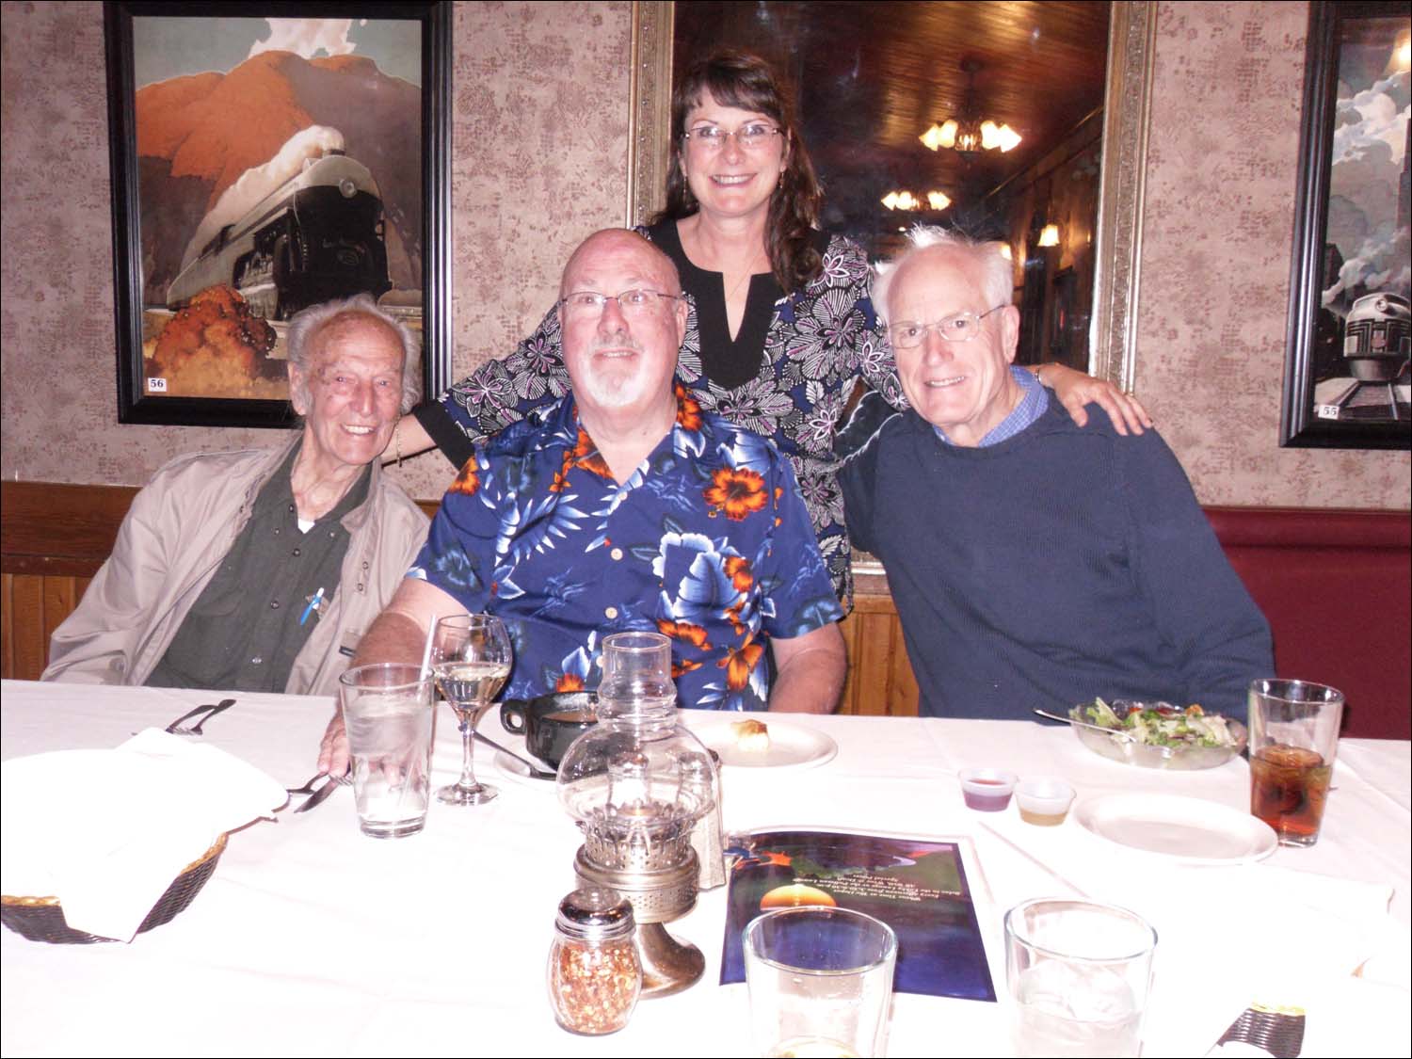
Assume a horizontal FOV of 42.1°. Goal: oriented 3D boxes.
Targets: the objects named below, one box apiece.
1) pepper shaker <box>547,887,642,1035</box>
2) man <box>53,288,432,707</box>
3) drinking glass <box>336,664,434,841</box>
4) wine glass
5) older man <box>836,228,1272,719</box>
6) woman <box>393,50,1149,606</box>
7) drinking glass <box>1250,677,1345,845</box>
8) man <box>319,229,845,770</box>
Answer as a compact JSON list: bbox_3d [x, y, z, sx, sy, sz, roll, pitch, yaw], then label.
[{"bbox_3d":[-0.082,0.314,1.348,0.070,0.103,0.070,2,11,0],"label":"pepper shaker"},{"bbox_3d":[-0.671,0.274,2.555,0.580,1.190,0.720,0,11,-8],"label":"man"},{"bbox_3d":[-0.298,0.211,1.736,0.088,0.149,0.088,2,11,0],"label":"drinking glass"},{"bbox_3d":[-0.238,0.178,1.835,0.081,0.180,0.081,2,11,0],"label":"wine glass"},{"bbox_3d":[0.440,0.278,2.403,0.600,1.300,0.740,4,11,13],"label":"older man"},{"bbox_3d":[0.054,0.083,2.703,1.060,1.550,0.400,2,11,4],"label":"woman"},{"bbox_3d":[0.567,0.228,1.775,0.088,0.149,0.088,2,11,0],"label":"drinking glass"},{"bbox_3d":[-0.120,0.267,2.381,0.660,1.300,0.760,1,11,-3],"label":"man"}]

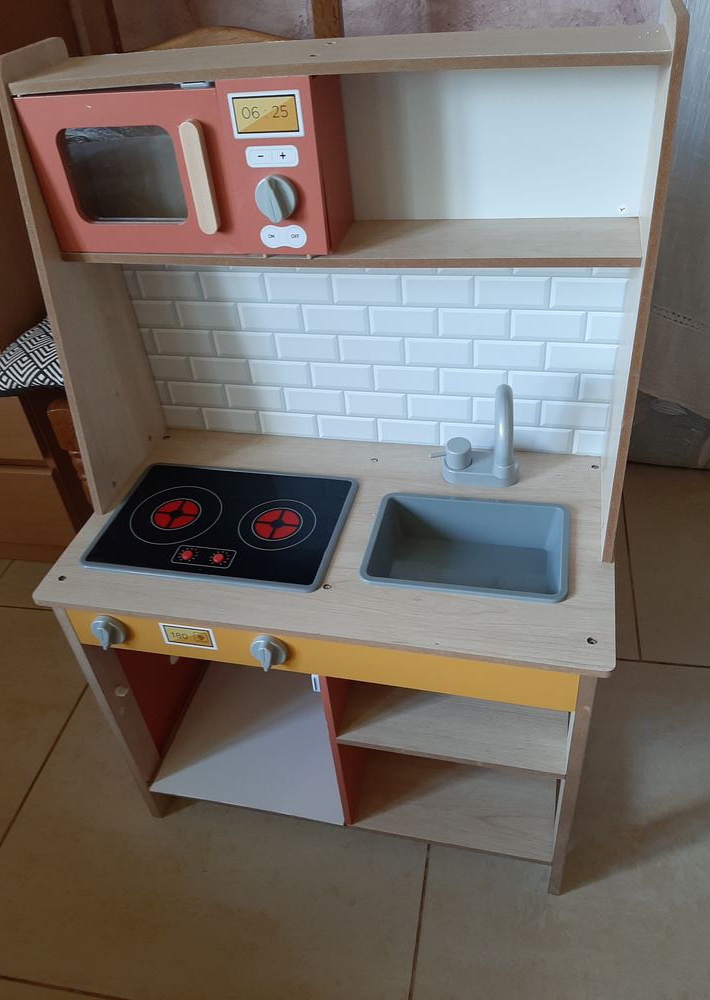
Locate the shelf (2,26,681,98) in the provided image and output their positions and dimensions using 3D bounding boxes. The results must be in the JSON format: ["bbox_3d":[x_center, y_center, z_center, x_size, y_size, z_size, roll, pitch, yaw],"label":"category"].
[{"bbox_3d":[-0.028,-0.390,0.673,0.577,0.012,0.106,5,40,13],"label":"shelf"}]

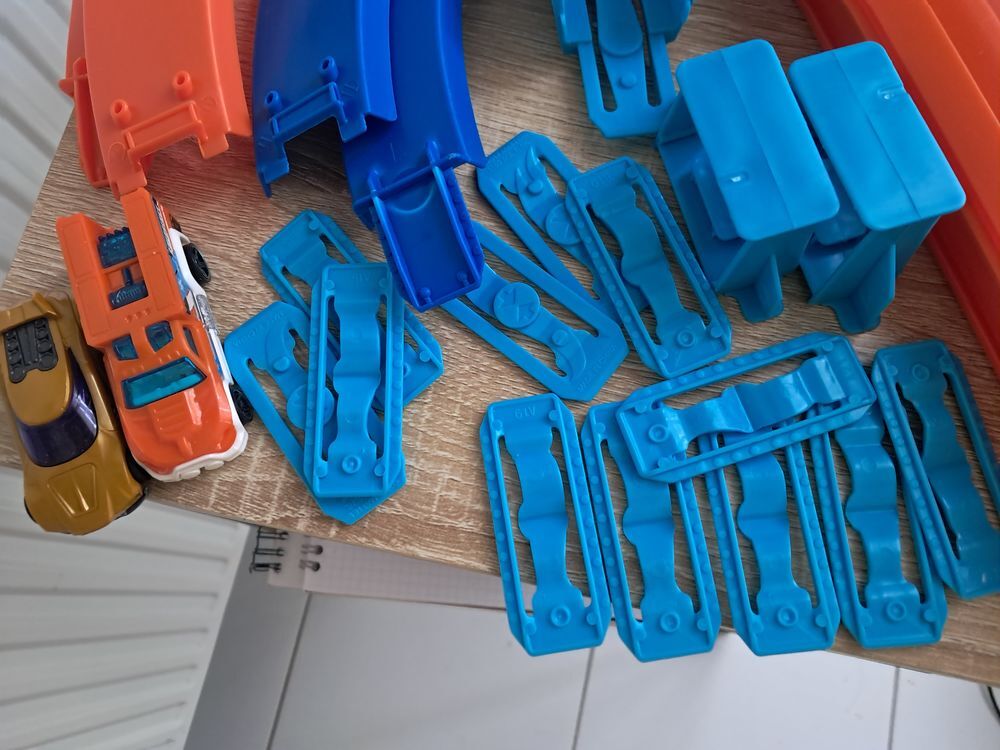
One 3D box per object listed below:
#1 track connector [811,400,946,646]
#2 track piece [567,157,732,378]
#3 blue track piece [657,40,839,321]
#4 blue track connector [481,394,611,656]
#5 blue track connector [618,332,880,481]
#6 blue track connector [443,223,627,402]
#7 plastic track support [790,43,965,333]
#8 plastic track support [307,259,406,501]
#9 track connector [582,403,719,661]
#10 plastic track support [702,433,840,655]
[{"bbox_3d":[0.100,0.036,0.207,0.027,0.006,0.068,-6,74,2],"label":"track connector"},{"bbox_3d":[0.041,-0.031,0.218,0.026,0.007,0.065,-22,74,-4],"label":"track piece"},{"bbox_3d":[0.067,-0.051,0.212,0.027,0.032,0.067,-14,73,-1],"label":"blue track piece"},{"bbox_3d":[0.012,0.039,0.212,0.027,0.006,0.068,-10,74,1],"label":"blue track connector"},{"bbox_3d":[0.064,0.008,0.204,0.065,0.007,0.026,-18,74,-3],"label":"blue track connector"},{"bbox_3d":[0.005,-0.020,0.231,0.068,0.006,0.027,37,80,13],"label":"blue track connector"},{"bbox_3d":[0.095,-0.056,0.215,0.027,0.038,0.074,-16,74,-1],"label":"plastic track support"},{"bbox_3d":[-0.039,0.000,0.212,0.026,0.007,0.065,-2,73,2],"label":"plastic track support"},{"bbox_3d":[0.040,0.040,0.210,0.027,0.006,0.068,-10,74,1],"label":"track connector"},{"bbox_3d":[0.071,0.038,0.208,0.027,0.006,0.068,-8,74,2],"label":"plastic track support"}]

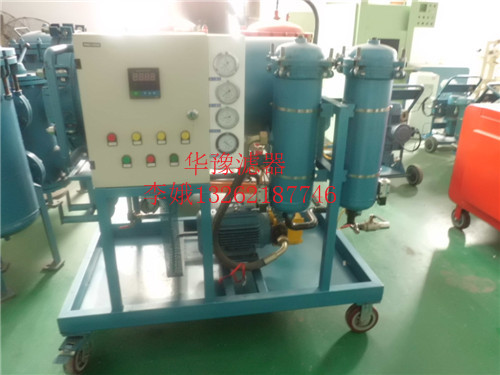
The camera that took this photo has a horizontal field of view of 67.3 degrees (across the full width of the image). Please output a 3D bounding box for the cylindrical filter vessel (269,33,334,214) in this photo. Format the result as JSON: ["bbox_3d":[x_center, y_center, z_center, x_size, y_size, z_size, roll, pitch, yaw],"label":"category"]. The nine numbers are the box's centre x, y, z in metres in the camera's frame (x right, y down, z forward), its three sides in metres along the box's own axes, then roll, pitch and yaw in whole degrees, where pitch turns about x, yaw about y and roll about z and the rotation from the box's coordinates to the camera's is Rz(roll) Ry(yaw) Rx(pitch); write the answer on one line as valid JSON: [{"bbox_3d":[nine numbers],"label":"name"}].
[{"bbox_3d":[0.182,-0.218,1.473,0.235,0.690,0.235,1,22,0],"label":"cylindrical filter vessel"}]

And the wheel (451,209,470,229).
[{"bbox_3d":[1.598,0.234,2.848,0.052,0.157,0.156,-1,21,-5],"label":"wheel"}]

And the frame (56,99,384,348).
[{"bbox_3d":[-0.136,0.004,1.847,1.400,0.920,0.820,-3,22,-9],"label":"frame"}]

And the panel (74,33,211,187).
[{"bbox_3d":[-0.357,-0.277,1.355,0.406,0.506,0.200,-3,22,-9],"label":"panel"}]

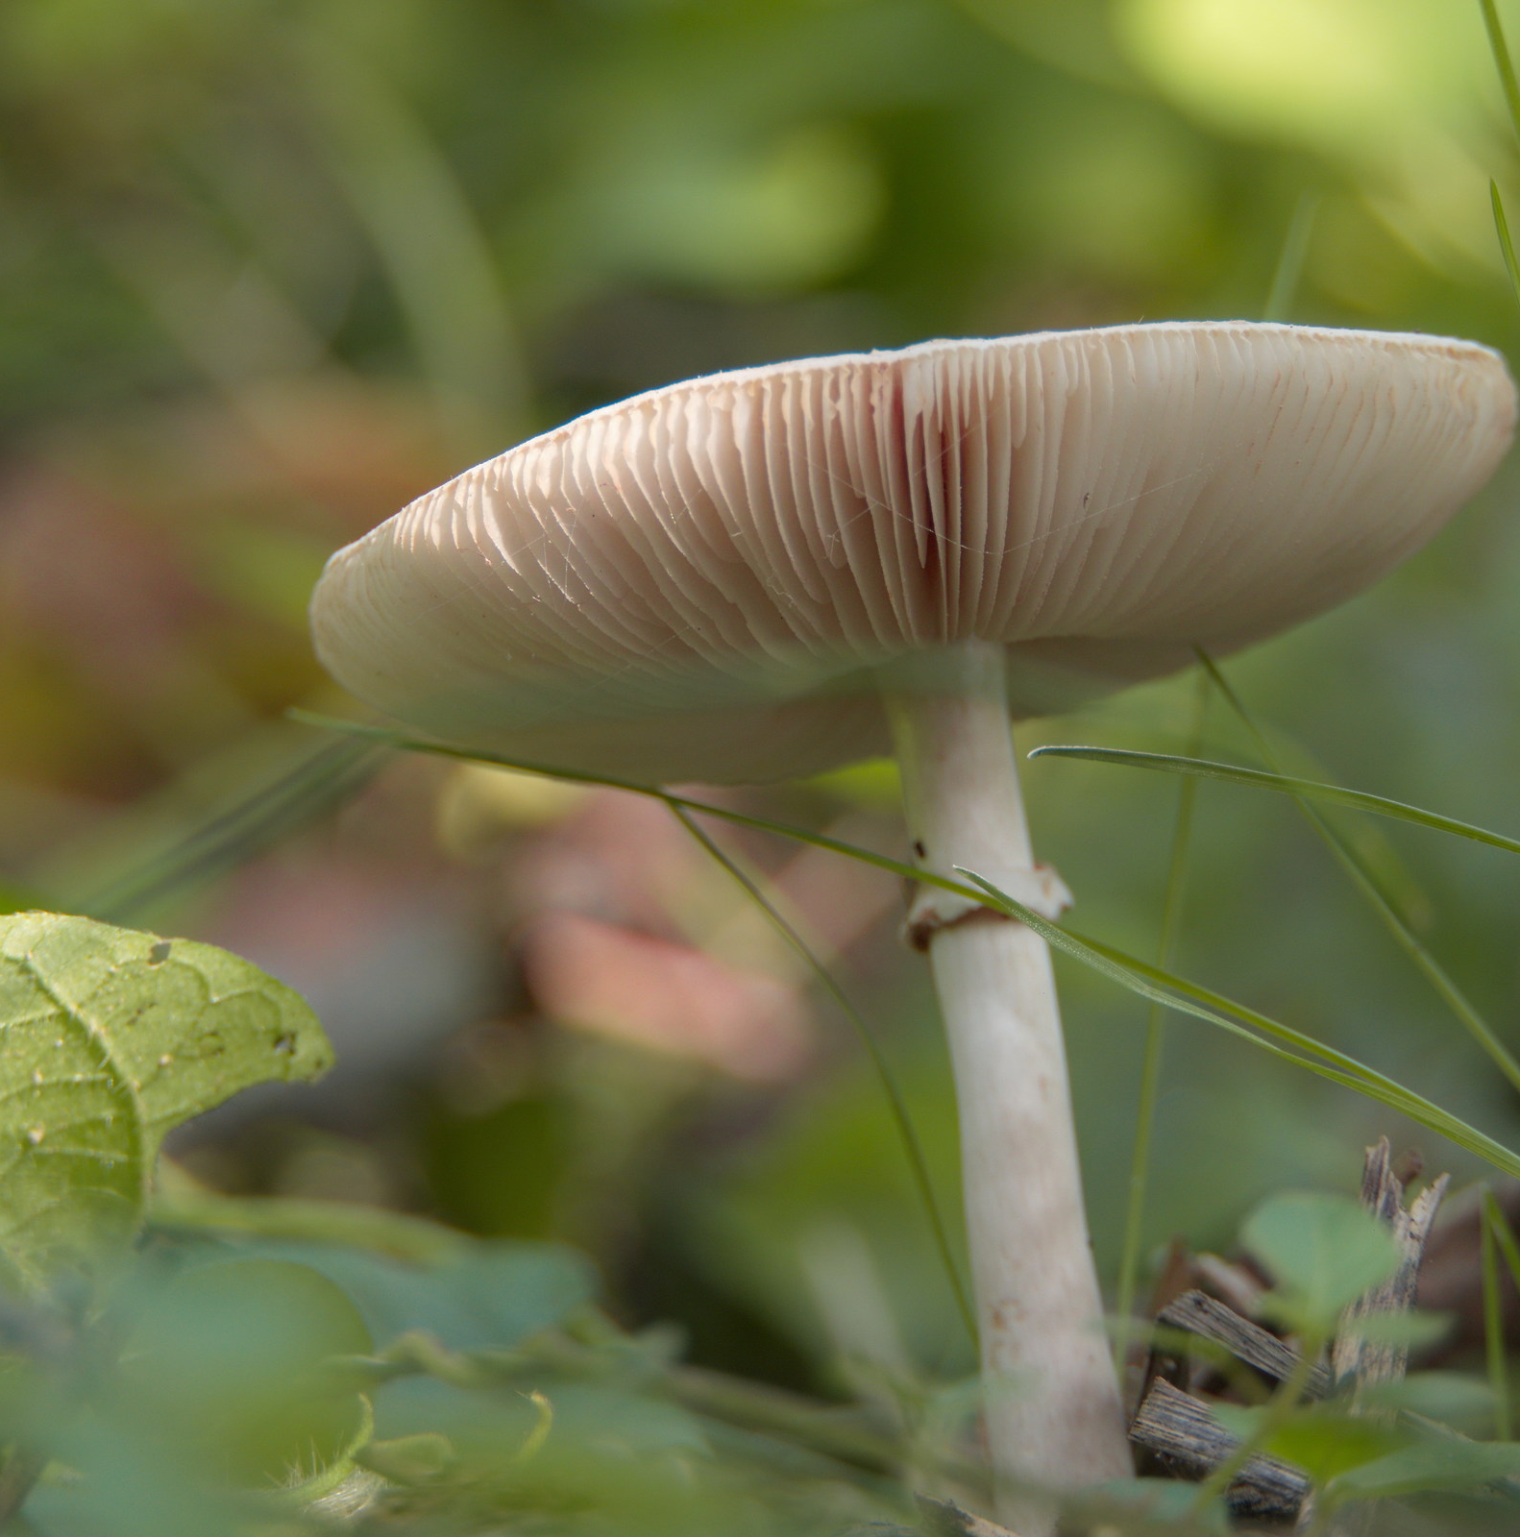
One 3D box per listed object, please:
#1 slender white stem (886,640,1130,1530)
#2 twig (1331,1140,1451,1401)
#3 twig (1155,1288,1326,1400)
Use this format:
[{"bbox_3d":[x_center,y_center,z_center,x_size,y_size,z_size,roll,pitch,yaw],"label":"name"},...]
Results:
[{"bbox_3d":[0.019,0.024,0.750,0.013,0.069,0.013,-7,-8,0],"label":"slender white stem"},{"bbox_3d":[0.048,0.039,0.753,0.007,0.020,0.005,9,0,0],"label":"twig"},{"bbox_3d":[0.037,0.044,0.753,0.014,0.004,0.004,25,7,8],"label":"twig"}]

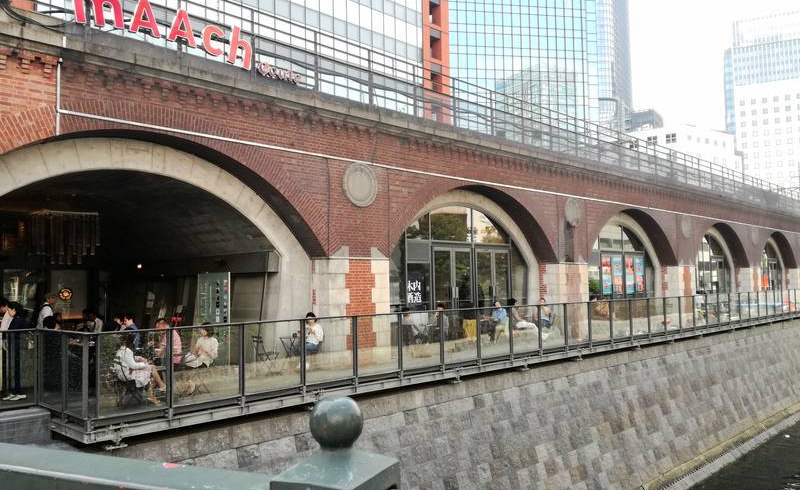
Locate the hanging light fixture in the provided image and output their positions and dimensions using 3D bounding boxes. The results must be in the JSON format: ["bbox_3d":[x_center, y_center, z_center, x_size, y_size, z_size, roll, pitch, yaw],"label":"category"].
[{"bbox_3d":[-7.505,-0.138,13.953,1.050,1.150,1.000,2,-5,-44],"label":"hanging light fixture"}]

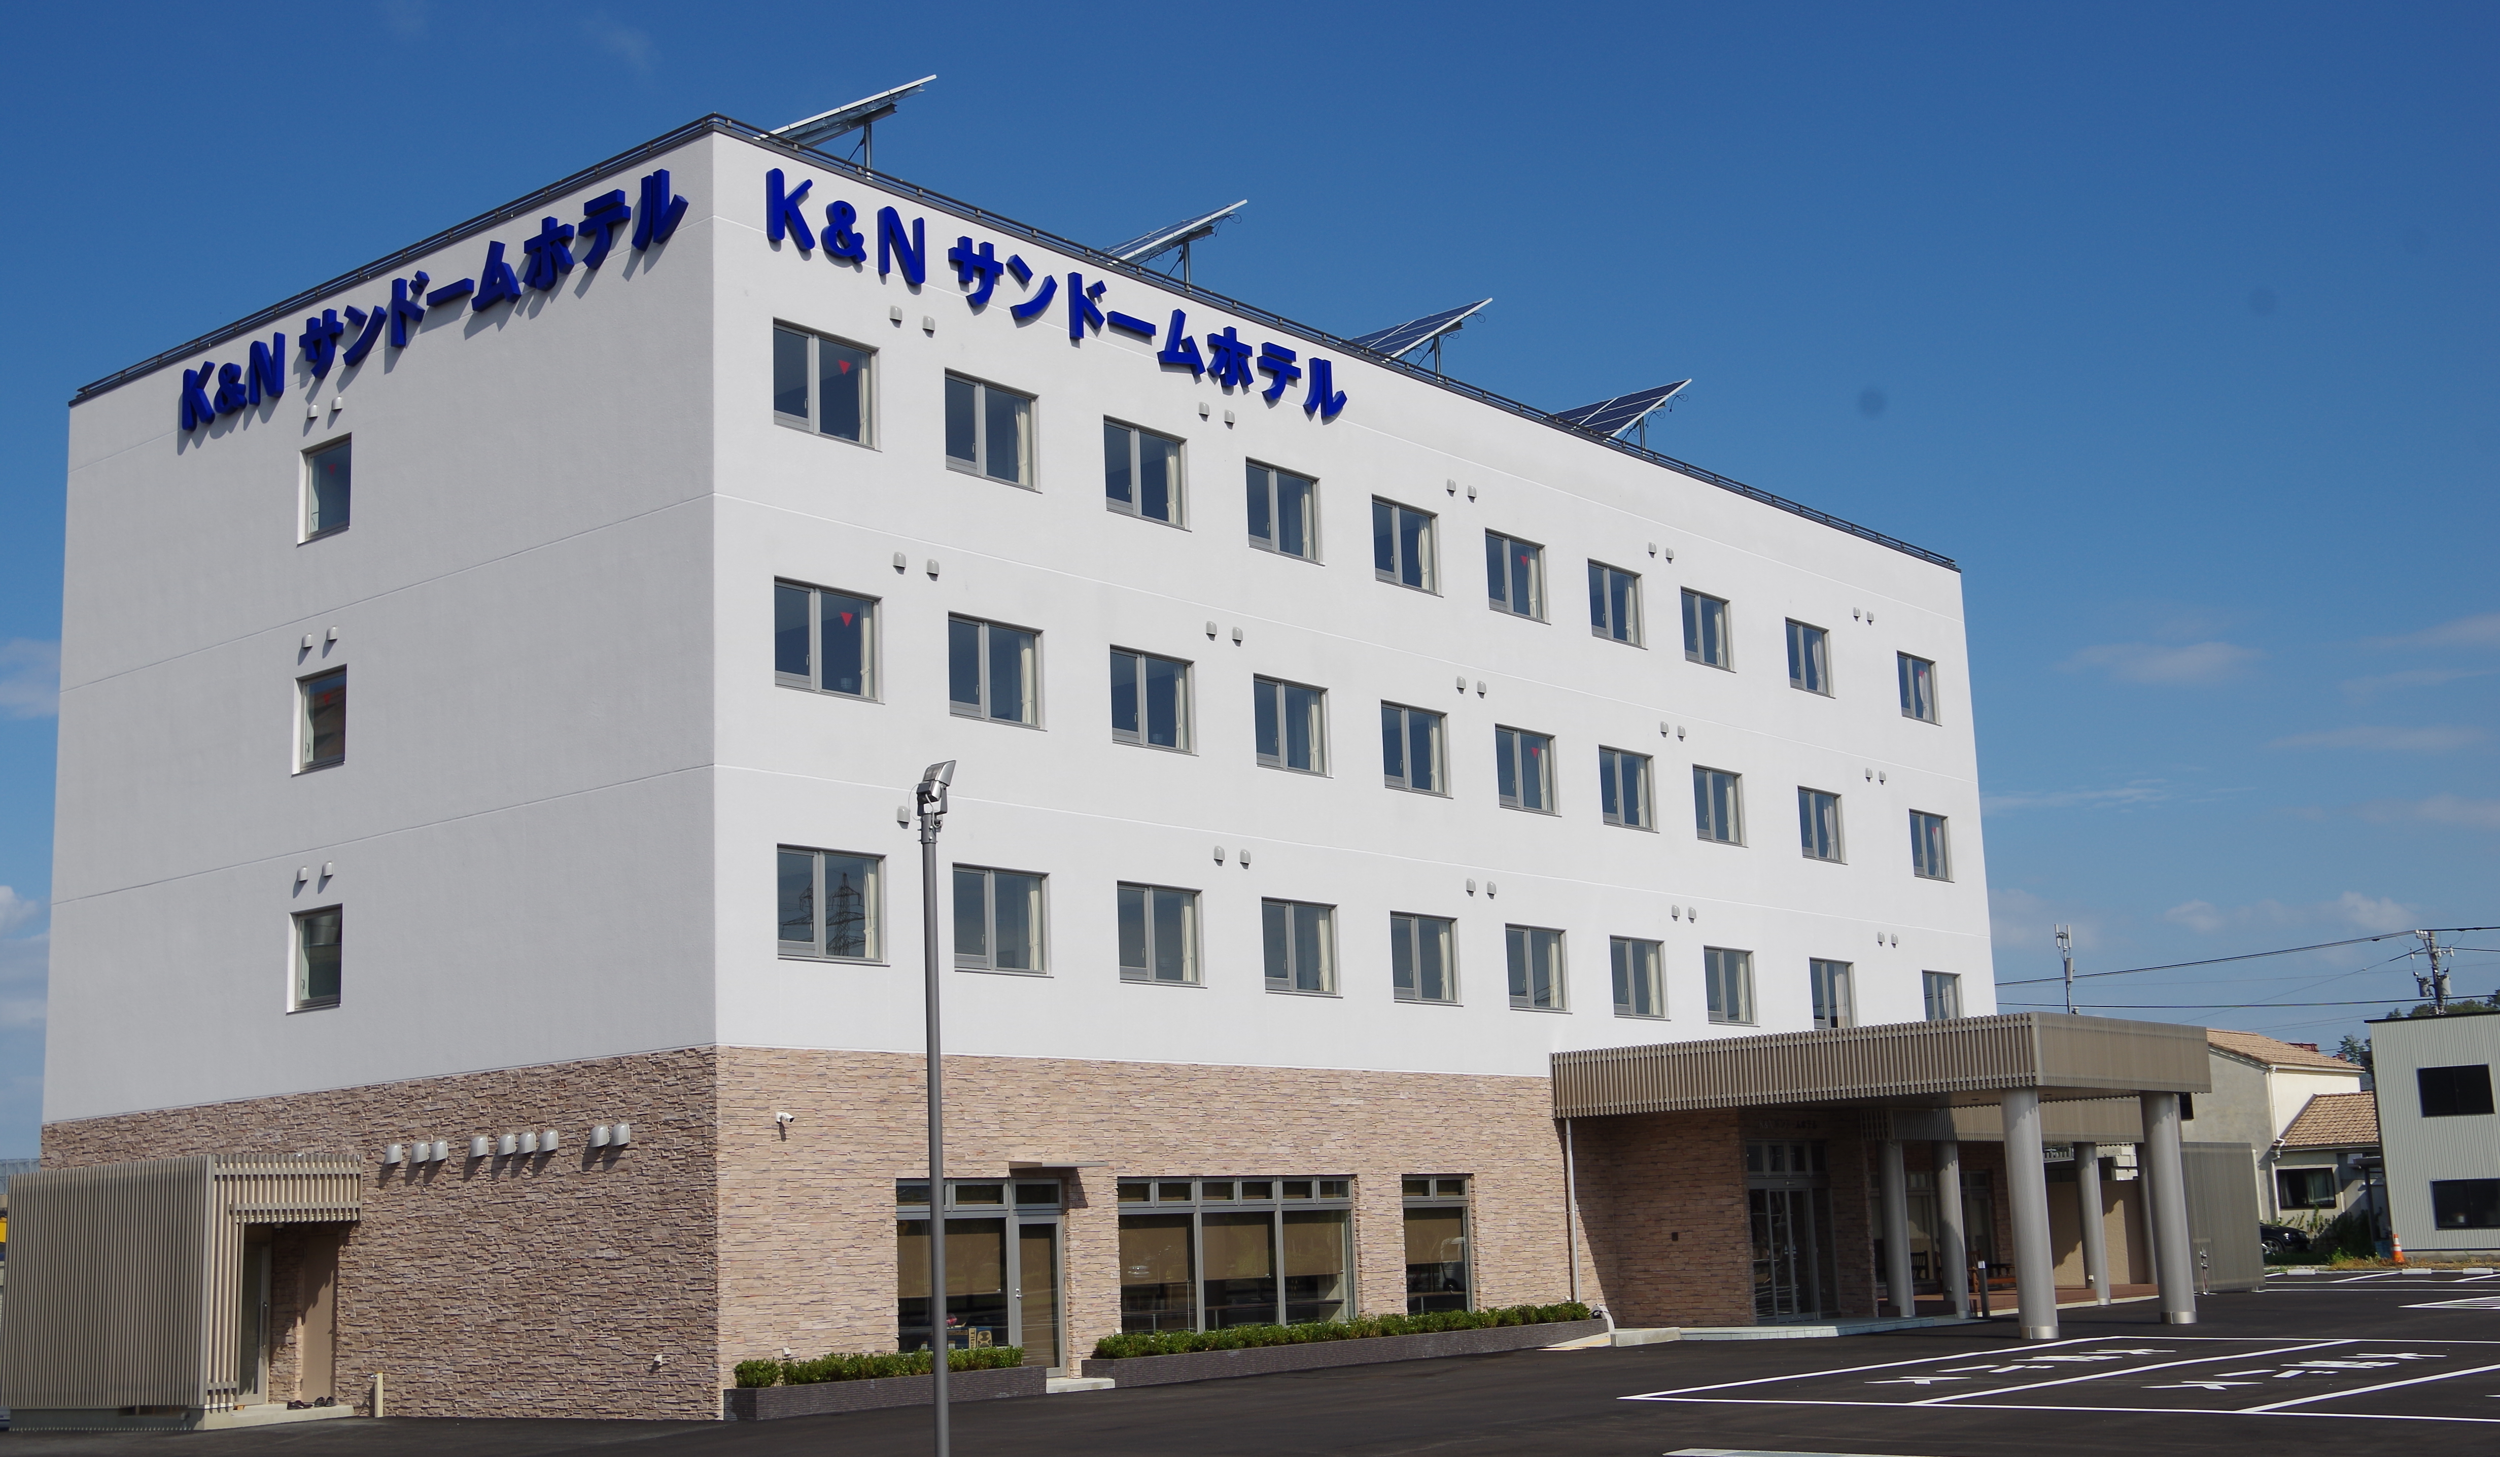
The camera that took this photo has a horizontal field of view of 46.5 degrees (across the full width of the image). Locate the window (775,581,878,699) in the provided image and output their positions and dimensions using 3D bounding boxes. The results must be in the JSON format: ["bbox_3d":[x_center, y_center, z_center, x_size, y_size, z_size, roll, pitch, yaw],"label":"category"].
[{"bbox_3d":[-5.117,-1.054,35.160,0.130,1.290,1.700,-10,-13,38],"label":"window"}]

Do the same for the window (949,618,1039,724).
[{"bbox_3d":[-3.281,-0.693,37.012,0.150,1.280,1.650,-11,-13,38],"label":"window"}]

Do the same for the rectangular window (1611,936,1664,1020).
[{"bbox_3d":[6.315,4.126,47.657,0.150,1.291,1.673,-11,-13,38],"label":"rectangular window"}]

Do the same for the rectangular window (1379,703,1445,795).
[{"bbox_3d":[2.447,0.337,43.733,0.150,1.291,1.673,-11,-13,38],"label":"rectangular window"}]

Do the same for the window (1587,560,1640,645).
[{"bbox_3d":[6.198,-2.106,49.583,0.130,1.290,1.700,-10,-13,38],"label":"window"}]

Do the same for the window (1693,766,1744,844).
[{"bbox_3d":[8.093,1.362,50.520,0.150,1.291,1.673,-11,-13,38],"label":"window"}]

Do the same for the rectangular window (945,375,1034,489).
[{"bbox_3d":[-3.402,-3.797,37.588,0.150,1.280,1.650,-11,-13,38],"label":"rectangular window"}]

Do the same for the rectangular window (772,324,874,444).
[{"bbox_3d":[-5.237,-4.187,35.730,0.130,1.290,1.700,-10,-13,38],"label":"rectangular window"}]

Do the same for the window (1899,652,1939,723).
[{"bbox_3d":[13.101,-0.760,57.381,0.150,1.280,1.650,-11,-13,38],"label":"window"}]

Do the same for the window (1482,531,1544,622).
[{"bbox_3d":[4.215,-2.395,46.724,0.150,1.280,1.650,-11,-13,38],"label":"window"}]

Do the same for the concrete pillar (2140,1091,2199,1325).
[{"bbox_3d":[14.083,7.325,44.521,0.510,3.477,0.510,-11,-13,38],"label":"concrete pillar"}]

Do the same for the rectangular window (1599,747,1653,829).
[{"bbox_3d":[6.219,1.055,48.406,0.150,1.280,1.650,-11,-13,38],"label":"rectangular window"}]

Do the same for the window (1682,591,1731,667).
[{"bbox_3d":[8.104,-1.759,51.892,0.130,1.290,1.700,-10,-13,38],"label":"window"}]

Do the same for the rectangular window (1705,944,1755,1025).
[{"bbox_3d":[8.346,4.513,50.751,0.130,1.290,1.700,-10,-13,38],"label":"rectangular window"}]

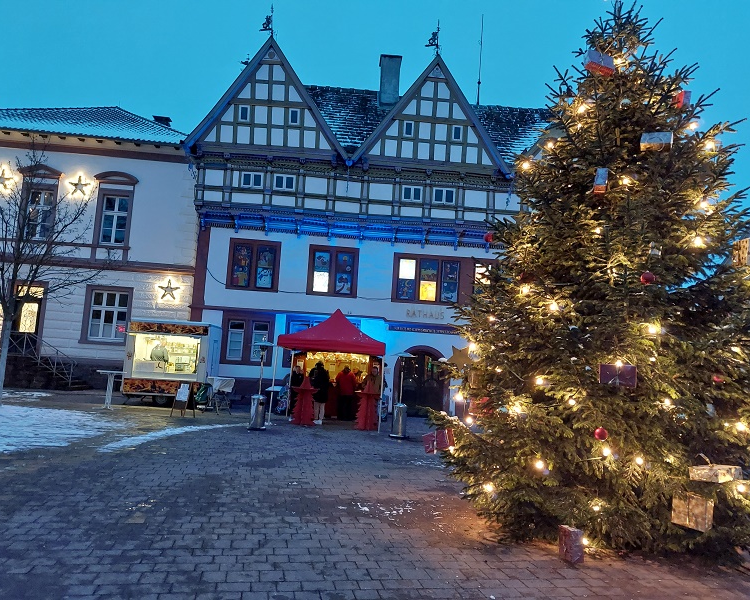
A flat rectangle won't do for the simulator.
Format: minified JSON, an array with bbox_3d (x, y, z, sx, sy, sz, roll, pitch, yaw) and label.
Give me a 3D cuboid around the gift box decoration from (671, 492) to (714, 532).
[{"bbox_3d":[2.822,1.863,5.130,0.165,0.277,0.279,5,-1,-40],"label":"gift box decoration"}]

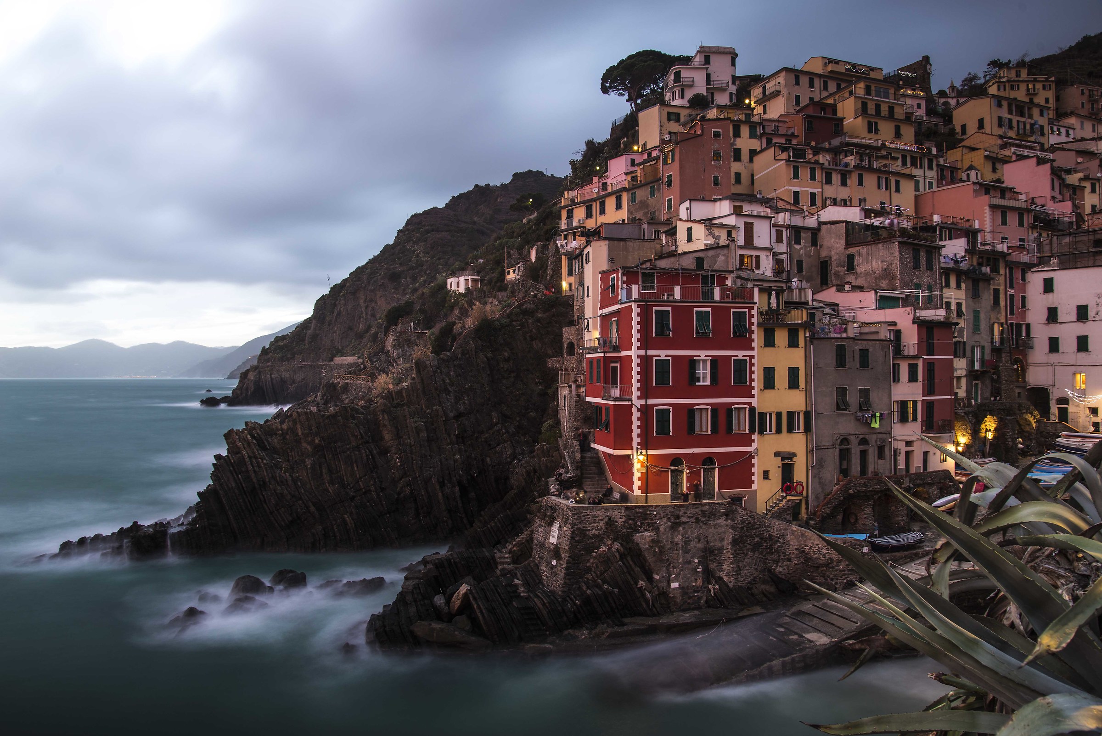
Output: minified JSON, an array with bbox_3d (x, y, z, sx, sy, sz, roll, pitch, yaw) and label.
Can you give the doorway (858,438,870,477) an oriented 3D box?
[{"bbox_3d":[23.594,6.817,55.317,1.100,3.051,0.350,0,-1,-18],"label":"doorway"}]

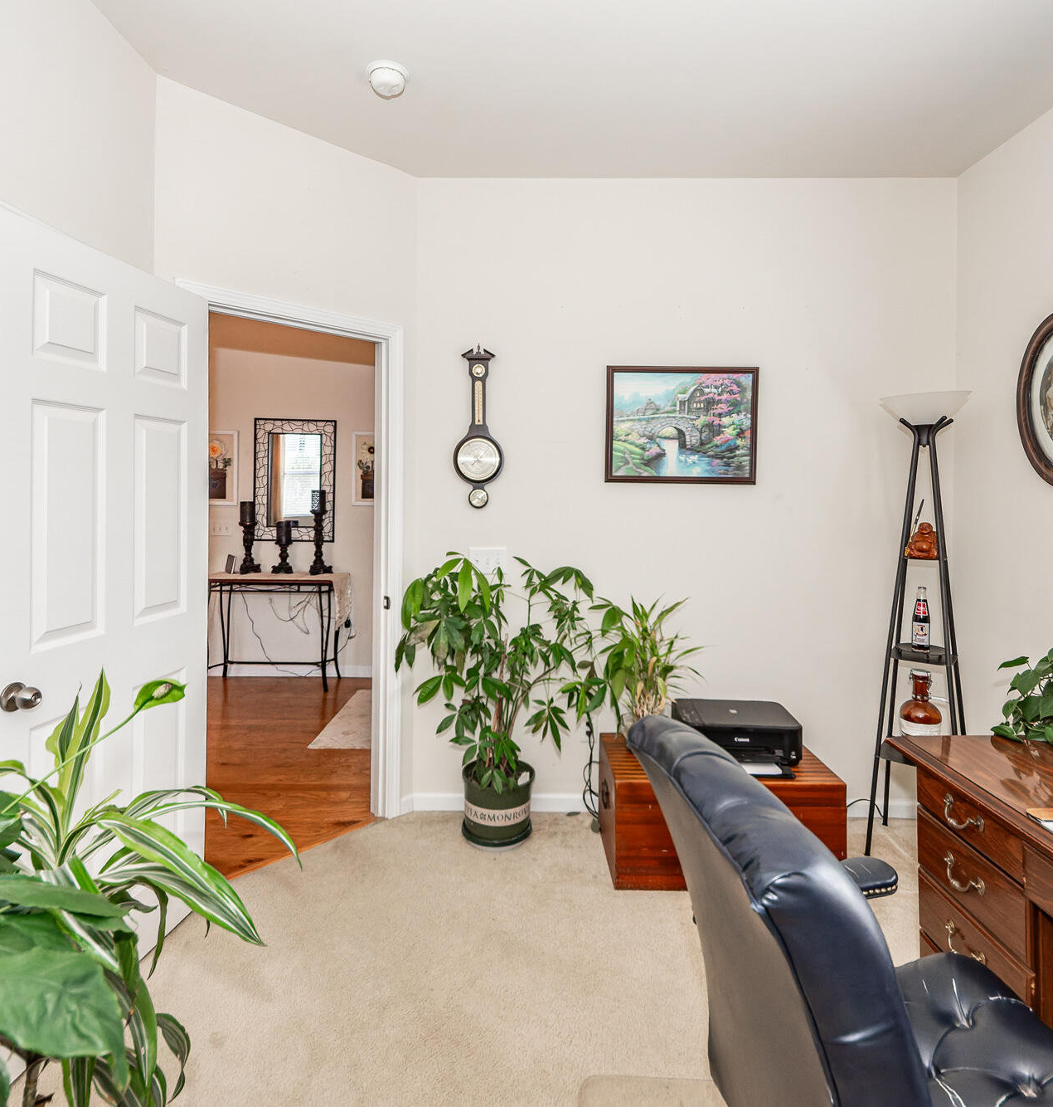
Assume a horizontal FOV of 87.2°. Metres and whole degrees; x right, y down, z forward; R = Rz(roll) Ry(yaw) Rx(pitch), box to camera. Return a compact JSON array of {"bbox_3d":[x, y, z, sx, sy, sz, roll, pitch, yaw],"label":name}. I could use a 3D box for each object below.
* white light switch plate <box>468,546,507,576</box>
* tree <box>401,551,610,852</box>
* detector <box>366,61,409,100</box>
[{"bbox_3d":[-0.166,0.034,2.400,0.162,0.116,0.009,0,5,0],"label":"white light switch plate"},{"bbox_3d":[-0.105,0.575,2.170,0.810,1.150,0.580,0,5,0],"label":"tree"},{"bbox_3d":[-0.451,-1.541,1.810,0.142,0.045,0.142,0,3,0],"label":"detector"}]

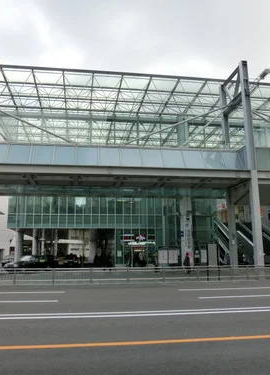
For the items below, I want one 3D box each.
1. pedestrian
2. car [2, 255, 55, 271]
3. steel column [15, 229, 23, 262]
[{"bbox_3d":[4.036,5.814,26.453,0.380,1.620,0.500,1,-11,-8],"label":"pedestrian"},{"bbox_3d":[-9.266,6.757,30.601,1.700,1.500,4.650,-8,-13,36],"label":"car"},{"bbox_3d":[-11.598,6.328,35.083,0.760,4.070,0.760,1,-11,-8],"label":"steel column"}]

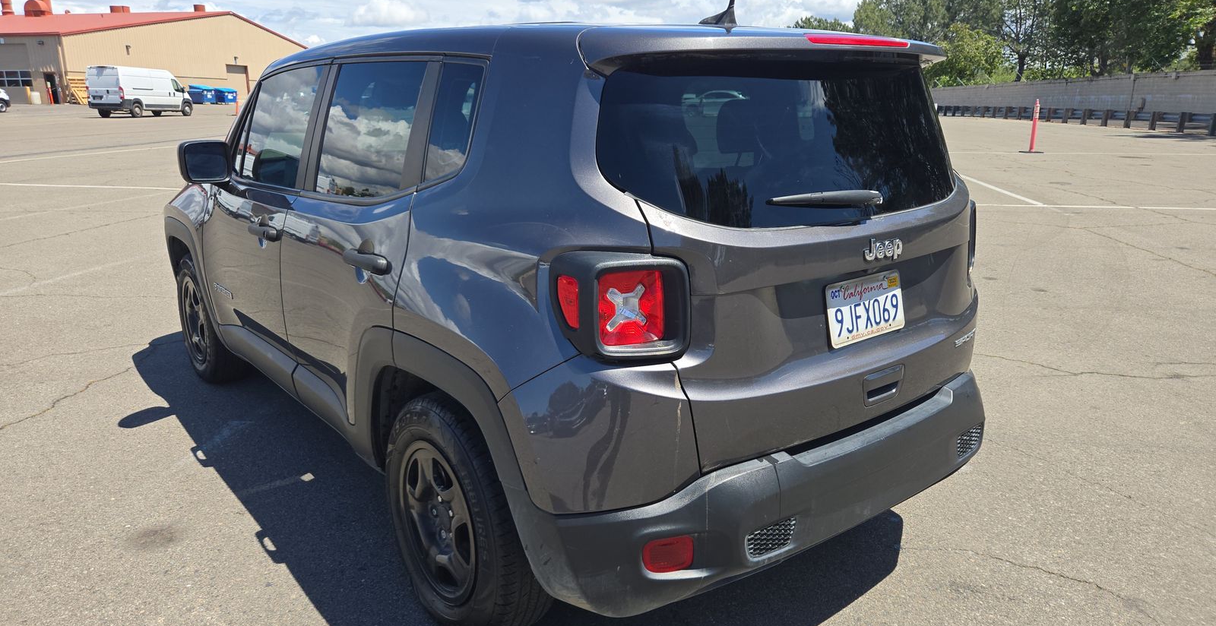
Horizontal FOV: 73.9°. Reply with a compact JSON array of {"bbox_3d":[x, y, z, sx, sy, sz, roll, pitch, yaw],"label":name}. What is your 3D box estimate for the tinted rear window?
[{"bbox_3d":[0.565,-0.416,2.018,1.360,0.390,0.190,-11,1,-38],"label":"tinted rear window"}]

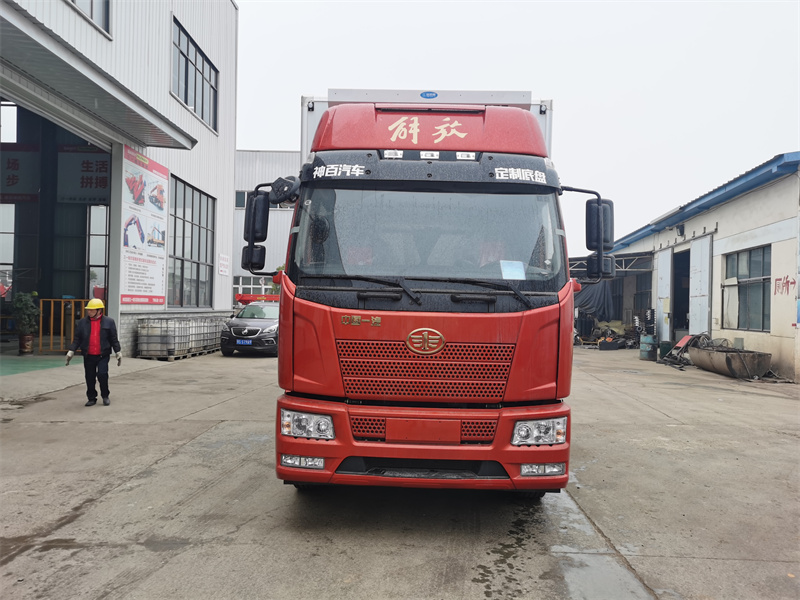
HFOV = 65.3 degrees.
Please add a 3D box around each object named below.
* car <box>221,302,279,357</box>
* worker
[{"bbox_3d":[-4.340,0.900,20.150,1.840,1.690,4.660,1,-1,3],"label":"car"},{"bbox_3d":[-4.860,0.825,9.940,0.760,1.690,0.420,1,-1,-10],"label":"worker"}]

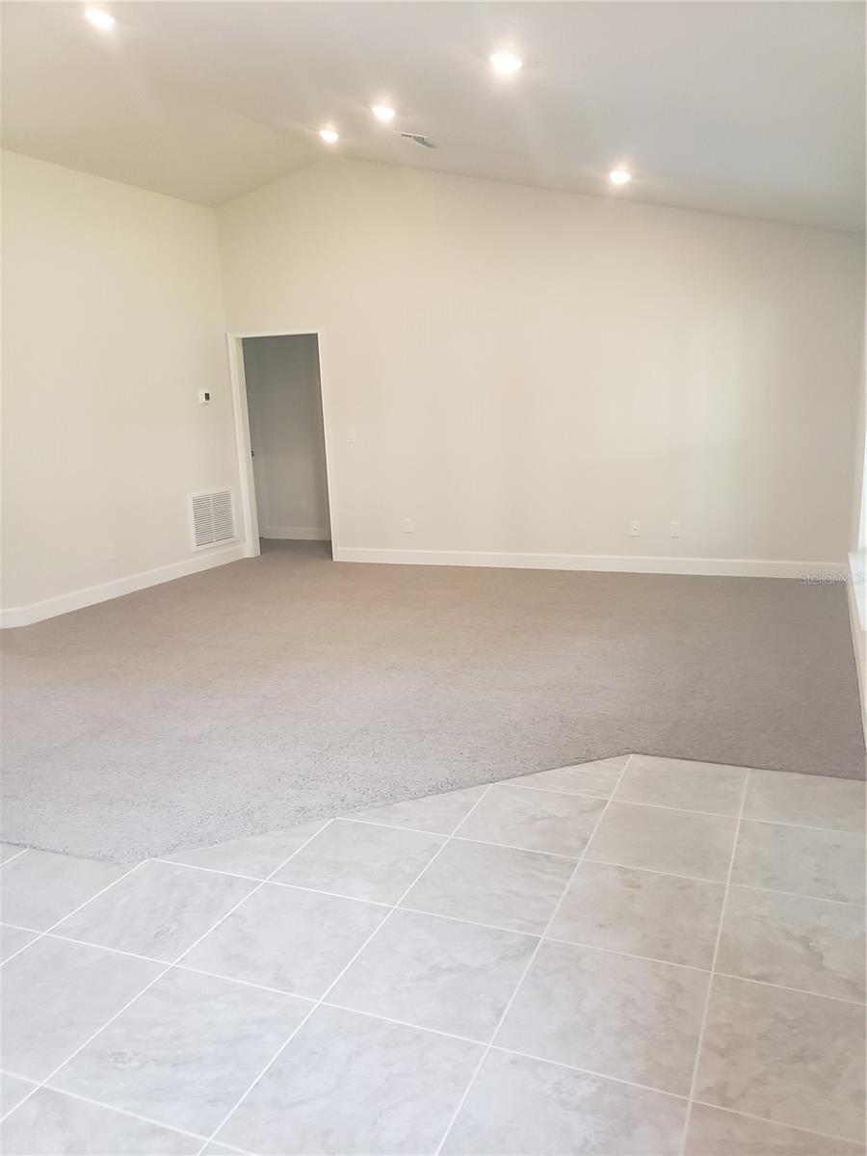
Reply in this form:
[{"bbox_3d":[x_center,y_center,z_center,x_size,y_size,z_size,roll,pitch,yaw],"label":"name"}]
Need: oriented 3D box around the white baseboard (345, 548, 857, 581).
[{"bbox_3d":[1.072,-0.129,7.273,4.326,0.130,0.018,3,13,24],"label":"white baseboard"}]

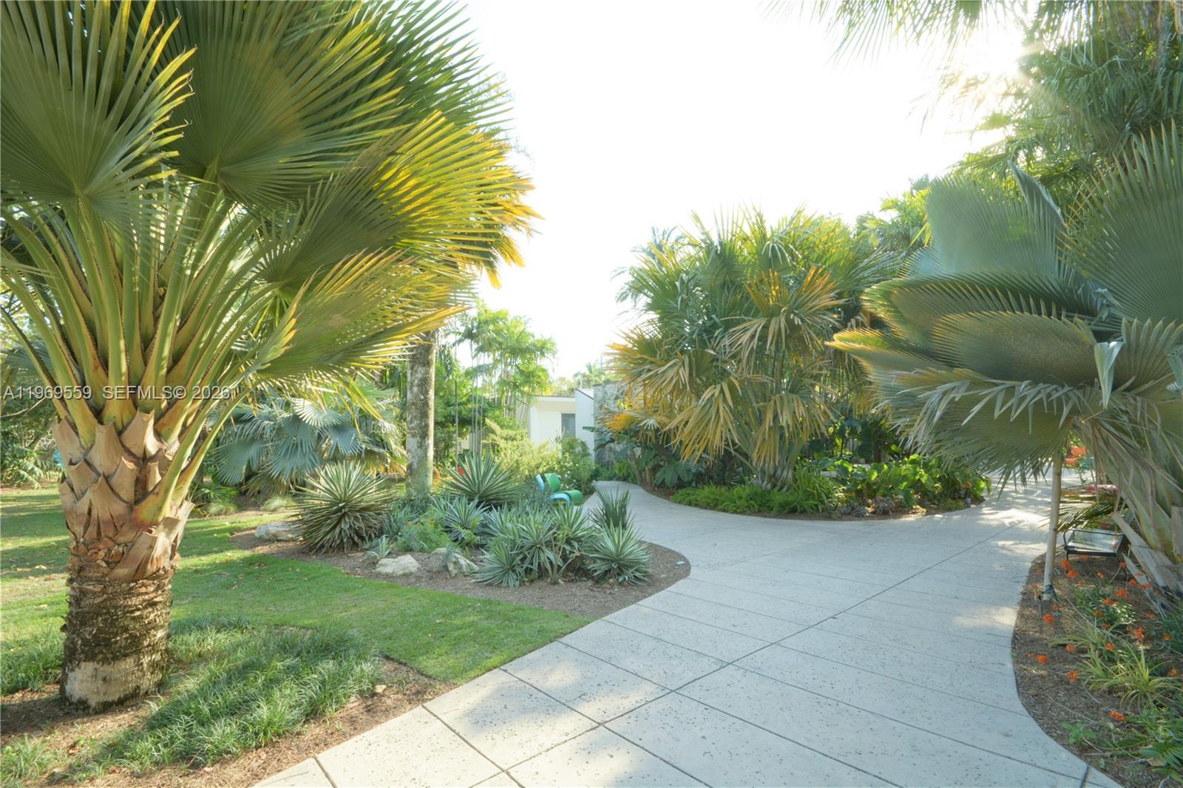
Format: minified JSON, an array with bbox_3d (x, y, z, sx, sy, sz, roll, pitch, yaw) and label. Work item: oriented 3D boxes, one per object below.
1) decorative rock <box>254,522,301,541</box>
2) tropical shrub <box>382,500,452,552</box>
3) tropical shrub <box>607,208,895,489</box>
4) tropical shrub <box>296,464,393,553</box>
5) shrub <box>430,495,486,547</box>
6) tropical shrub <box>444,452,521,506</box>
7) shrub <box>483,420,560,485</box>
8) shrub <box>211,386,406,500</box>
[{"bbox_3d":[-4.874,2.152,7.700,0.750,0.280,0.450,0,-3,0],"label":"decorative rock"},{"bbox_3d":[-2.488,1.877,7.000,0.980,0.720,0.850,0,-3,0],"label":"tropical shrub"},{"bbox_3d":[4.093,-1.104,12.800,7.100,7.200,6.200,0,-3,0],"label":"tropical shrub"},{"bbox_3d":[-3.512,1.628,7.000,1.380,1.220,1.300,0,-3,0],"label":"tropical shrub"},{"bbox_3d":[-1.965,1.889,7.300,0.820,0.750,0.800,0,-3,0],"label":"shrub"},{"bbox_3d":[-2.027,1.622,9.200,1.420,1.080,1.350,0,-3,0],"label":"tropical shrub"},{"bbox_3d":[-1.869,1.609,13.200,2.100,1.800,1.800,0,-3,0],"label":"shrub"},{"bbox_3d":[-7.163,1.223,12.300,4.700,2.700,4.000,0,-3,0],"label":"shrub"}]

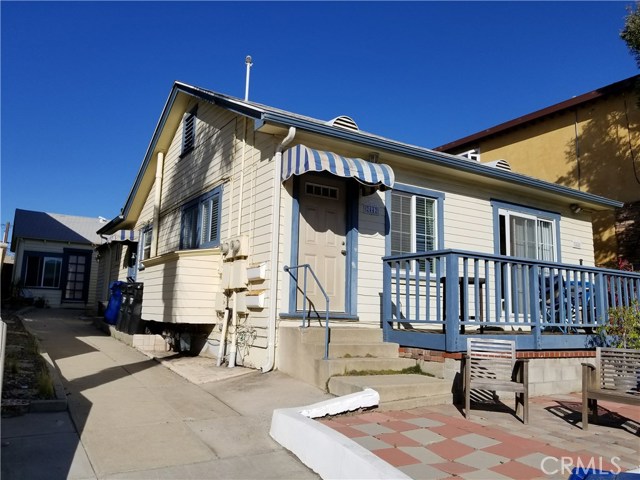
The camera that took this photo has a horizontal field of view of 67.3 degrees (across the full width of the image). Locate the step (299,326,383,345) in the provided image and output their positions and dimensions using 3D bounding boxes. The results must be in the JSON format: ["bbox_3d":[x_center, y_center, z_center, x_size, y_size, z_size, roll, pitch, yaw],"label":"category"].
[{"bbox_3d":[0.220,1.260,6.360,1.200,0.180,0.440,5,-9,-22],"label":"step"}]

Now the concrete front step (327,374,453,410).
[{"bbox_3d":[0.744,1.699,5.417,1.220,0.230,0.820,7,-10,-30],"label":"concrete front step"}]

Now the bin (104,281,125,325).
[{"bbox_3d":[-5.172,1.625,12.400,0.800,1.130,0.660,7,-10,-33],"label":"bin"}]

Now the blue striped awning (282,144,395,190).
[{"bbox_3d":[0.284,-0.992,6.842,1.430,0.480,0.800,7,-10,-30],"label":"blue striped awning"}]

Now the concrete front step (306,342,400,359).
[{"bbox_3d":[0.380,1.412,6.130,1.200,0.180,0.340,5,-9,-22],"label":"concrete front step"}]

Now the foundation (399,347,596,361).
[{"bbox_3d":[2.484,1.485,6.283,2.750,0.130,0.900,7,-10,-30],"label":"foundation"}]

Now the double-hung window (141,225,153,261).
[{"bbox_3d":[-4.774,0.162,13.157,0.120,1.050,0.980,7,-10,-33],"label":"double-hung window"}]

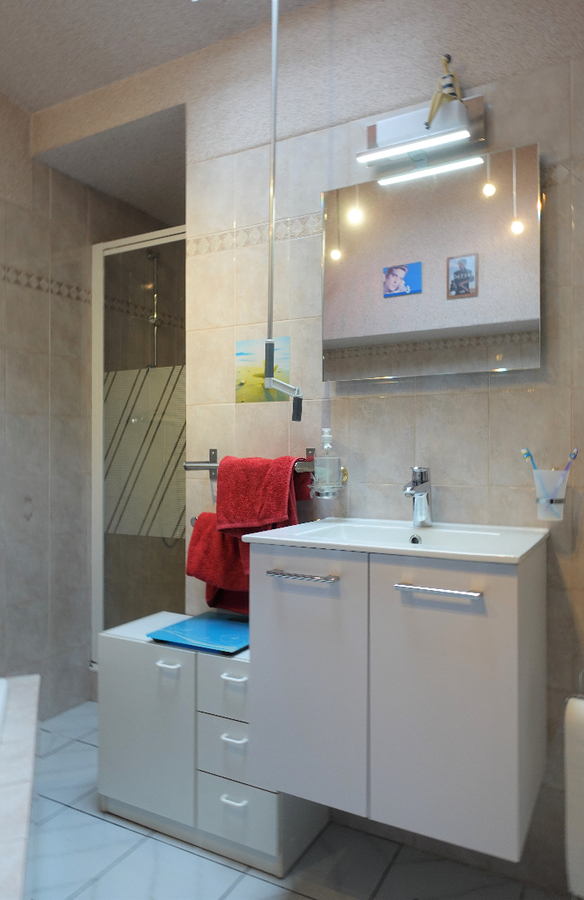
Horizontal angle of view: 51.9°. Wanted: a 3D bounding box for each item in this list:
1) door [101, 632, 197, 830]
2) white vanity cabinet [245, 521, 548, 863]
[{"bbox_3d":[-0.432,0.823,1.790,0.368,0.490,0.018,0,0,27],"label":"door"},{"bbox_3d":[0.261,0.480,1.454,0.614,0.567,0.459,0,0,29],"label":"white vanity cabinet"}]

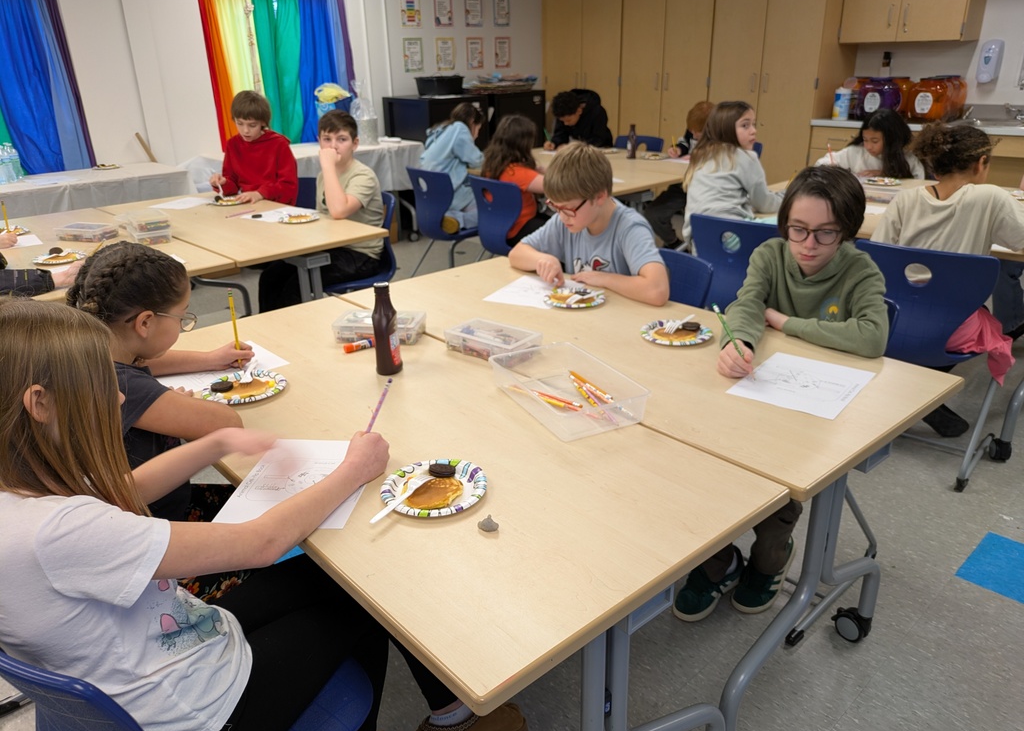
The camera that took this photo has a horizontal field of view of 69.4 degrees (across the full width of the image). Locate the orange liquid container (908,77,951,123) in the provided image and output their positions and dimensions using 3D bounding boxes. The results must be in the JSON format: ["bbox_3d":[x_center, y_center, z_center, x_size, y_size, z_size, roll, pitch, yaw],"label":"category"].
[{"bbox_3d":[2.812,-1.797,4.985,0.250,0.285,0.250,20,31,41],"label":"orange liquid container"}]

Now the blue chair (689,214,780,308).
[{"bbox_3d":[1.044,-0.243,3.070,0.500,0.810,0.450,-22,30,-39],"label":"blue chair"}]

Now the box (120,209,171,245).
[{"bbox_3d":[-1.365,-0.503,2.746,0.112,0.100,0.200,-20,29,-36],"label":"box"}]

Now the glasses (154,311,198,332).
[{"bbox_3d":[-0.610,-0.081,1.225,0.131,0.045,0.128,14,3,32],"label":"glasses"}]

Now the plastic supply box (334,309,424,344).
[{"bbox_3d":[-0.324,-0.091,1.841,0.210,0.057,0.112,2,22,7],"label":"plastic supply box"}]

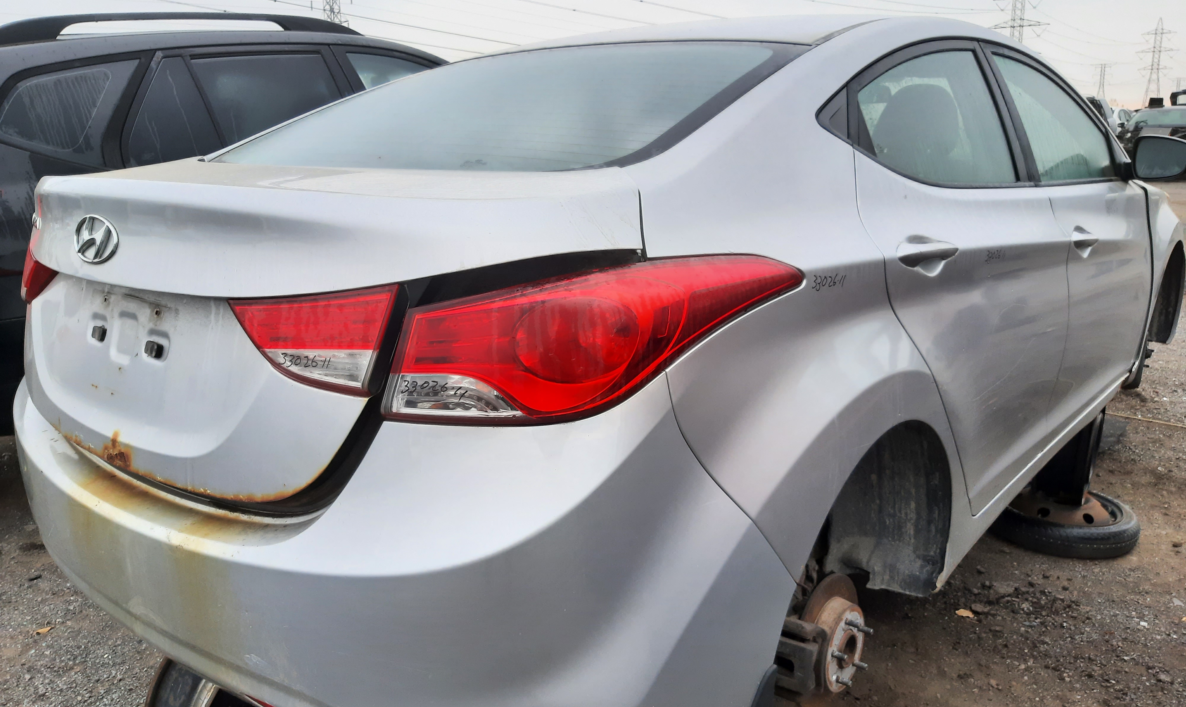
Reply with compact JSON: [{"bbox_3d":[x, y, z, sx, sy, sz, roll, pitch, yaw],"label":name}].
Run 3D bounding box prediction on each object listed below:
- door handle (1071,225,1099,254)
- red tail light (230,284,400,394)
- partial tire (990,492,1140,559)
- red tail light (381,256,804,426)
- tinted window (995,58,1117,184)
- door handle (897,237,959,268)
[{"bbox_3d":[1.325,-0.306,2.401,0.050,0.060,0.225,9,16,40],"label":"door handle"},{"bbox_3d":[-0.359,-0.026,1.164,0.275,0.150,0.070,4,13,22],"label":"red tail light"},{"bbox_3d":[1.837,0.638,3.515,0.560,0.130,0.560,9,17,40],"label":"partial tire"},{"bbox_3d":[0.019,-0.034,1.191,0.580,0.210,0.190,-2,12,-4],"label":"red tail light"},{"bbox_3d":[1.431,-0.709,2.747,0.060,0.385,0.950,-21,-4,42],"label":"tinted window"},{"bbox_3d":[0.575,-0.172,1.529,0.050,0.060,0.230,9,16,40],"label":"door handle"}]

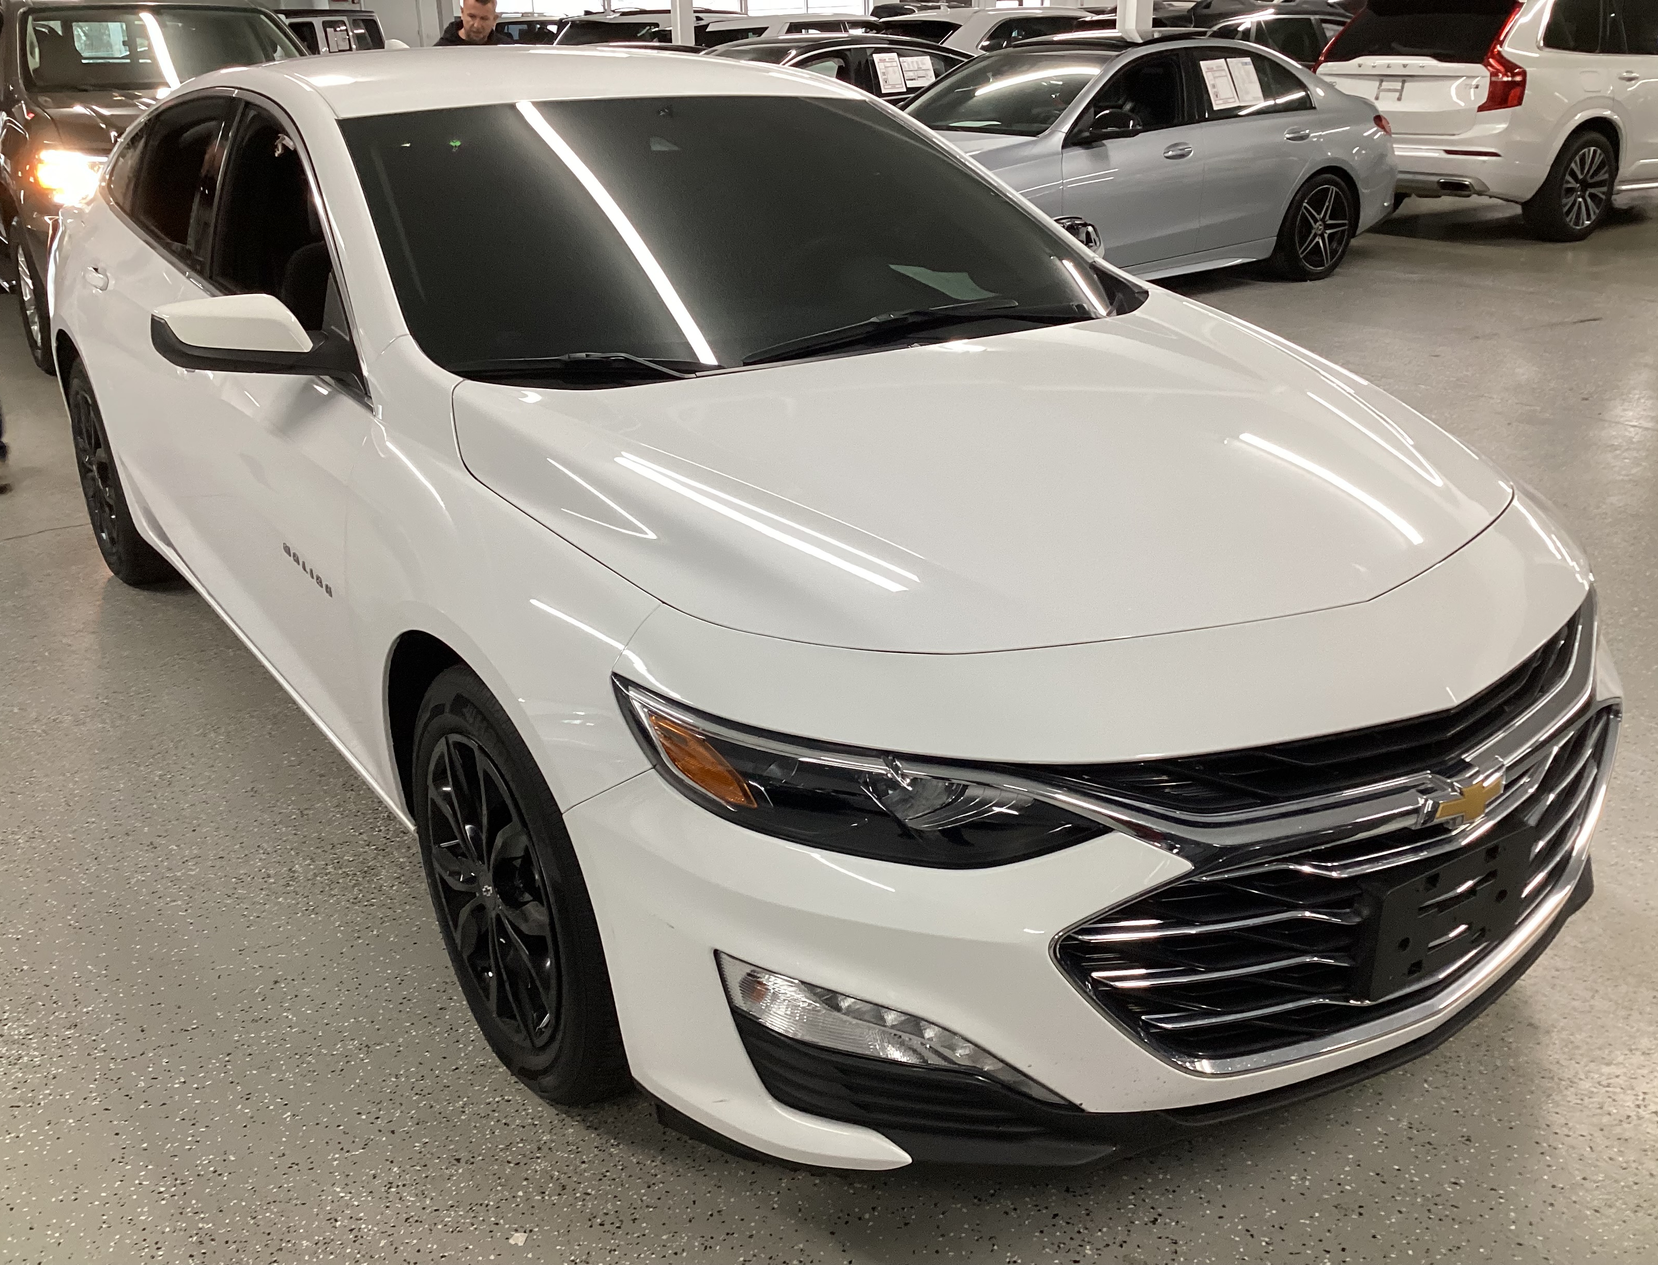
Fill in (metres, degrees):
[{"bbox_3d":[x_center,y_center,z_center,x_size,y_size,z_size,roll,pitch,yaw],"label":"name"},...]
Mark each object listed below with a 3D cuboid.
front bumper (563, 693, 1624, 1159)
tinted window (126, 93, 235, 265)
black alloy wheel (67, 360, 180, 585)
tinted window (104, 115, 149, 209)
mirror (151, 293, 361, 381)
[{"bbox_3d":[0.605,0.311,2.118,1.840,0.490,0.620,-14,25,-32],"label":"front bumper"},{"bbox_3d":[-1.362,-0.980,3.180,0.080,0.330,0.930,14,9,-39],"label":"tinted window"},{"bbox_3d":[-2.020,-0.497,4.395,0.230,0.670,0.670,-14,25,-32],"label":"black alloy wheel"},{"bbox_3d":[-1.702,-1.144,3.647,0.060,0.210,0.380,14,9,-39],"label":"tinted window"},{"bbox_3d":[-0.877,-0.446,2.287,0.250,0.140,0.180,-14,25,-32],"label":"mirror"}]

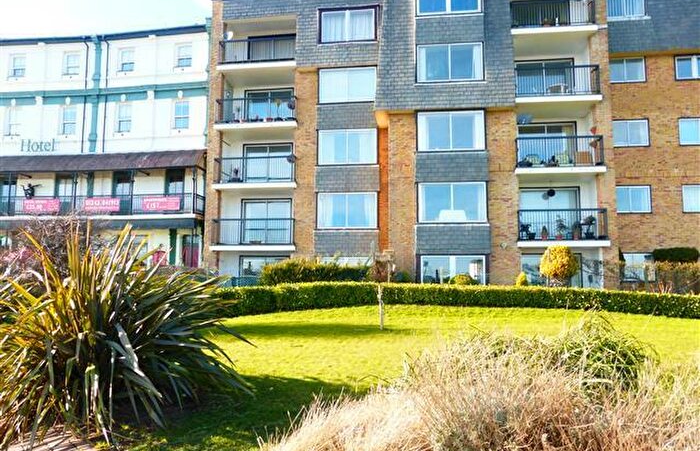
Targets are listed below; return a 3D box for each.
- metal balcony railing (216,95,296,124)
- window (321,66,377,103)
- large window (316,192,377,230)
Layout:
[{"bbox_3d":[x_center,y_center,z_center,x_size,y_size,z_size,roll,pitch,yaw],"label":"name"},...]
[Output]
[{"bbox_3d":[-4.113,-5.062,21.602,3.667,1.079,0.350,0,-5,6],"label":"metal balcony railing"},{"bbox_3d":[-0.086,-5.968,20.688,2.528,1.562,0.120,0,-5,6],"label":"window"},{"bbox_3d":[-0.099,-0.591,20.188,2.528,1.562,0.120,0,-5,6],"label":"large window"}]

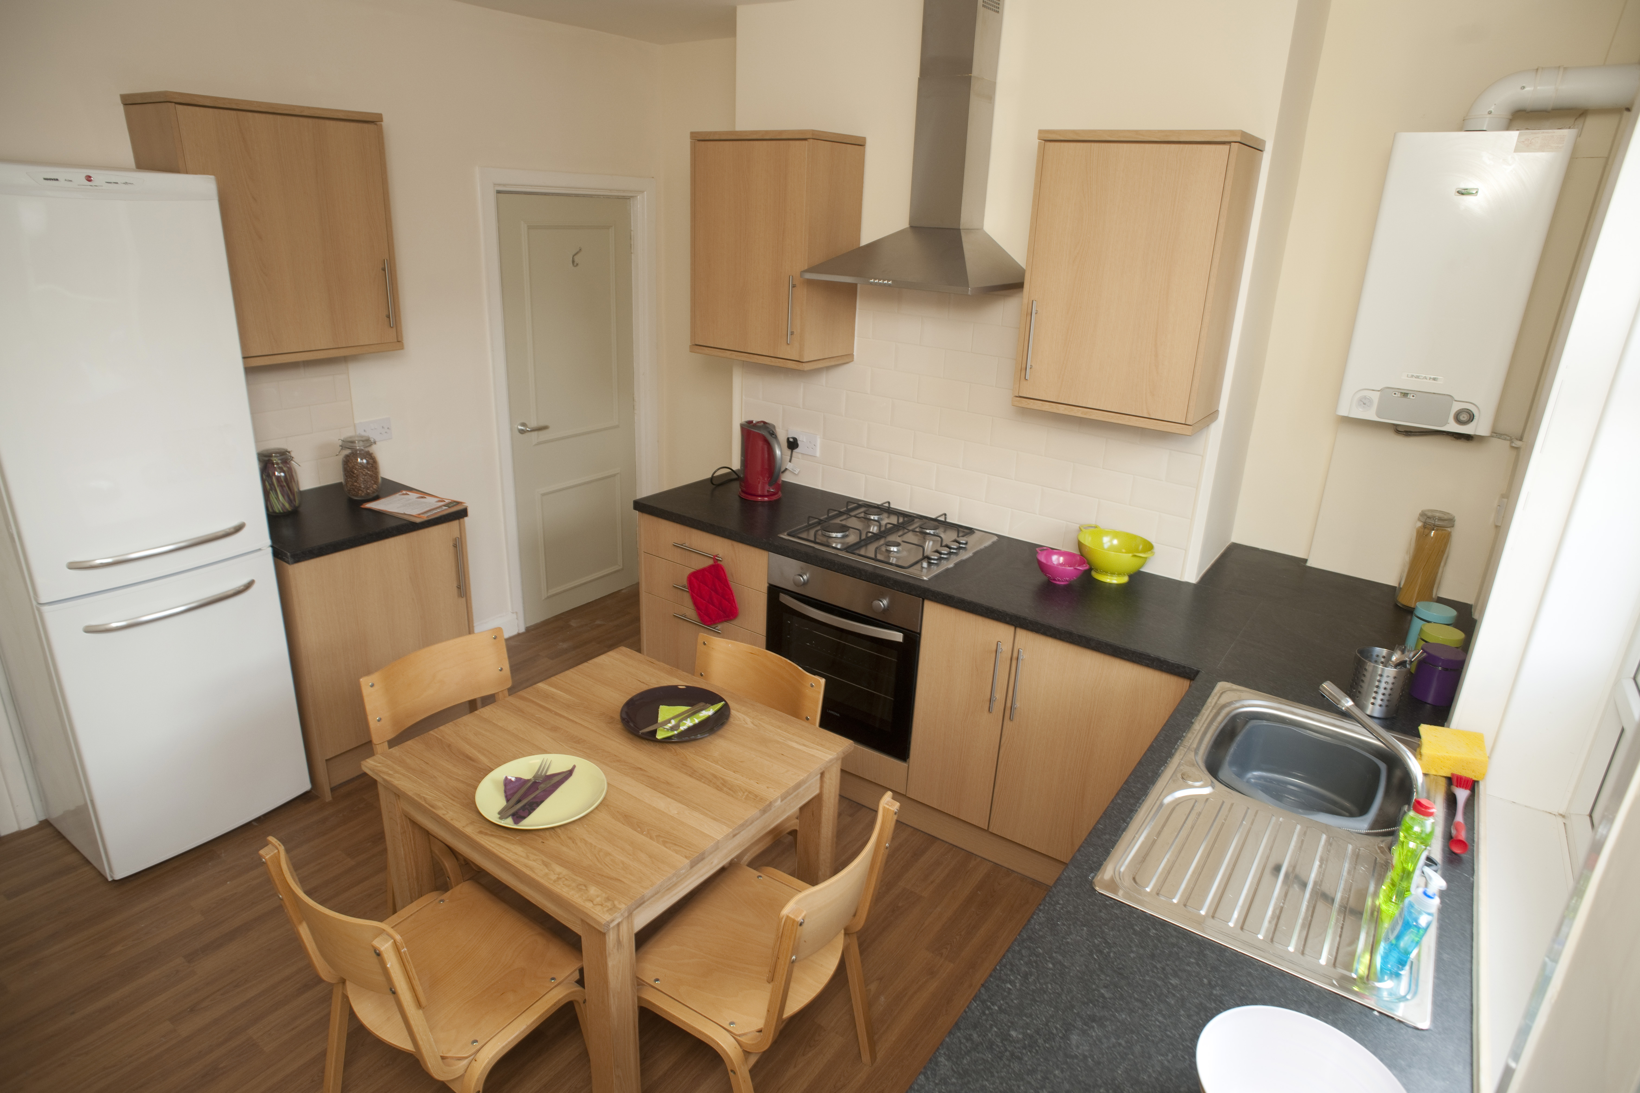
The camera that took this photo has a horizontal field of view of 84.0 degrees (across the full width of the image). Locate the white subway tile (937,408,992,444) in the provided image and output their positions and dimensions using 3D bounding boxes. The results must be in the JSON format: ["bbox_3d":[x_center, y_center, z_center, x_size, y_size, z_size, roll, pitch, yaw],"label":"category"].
[{"bbox_3d":[0.511,-0.420,3.206,0.200,0.100,0.010,16,24,32],"label":"white subway tile"}]

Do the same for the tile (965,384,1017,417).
[{"bbox_3d":[0.598,-0.493,3.117,0.200,0.100,0.010,16,24,32],"label":"tile"}]

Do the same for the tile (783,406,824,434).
[{"bbox_3d":[-0.067,-0.490,3.604,0.200,0.100,0.010,16,25,32],"label":"tile"}]

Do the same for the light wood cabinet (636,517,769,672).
[{"bbox_3d":[-0.275,0.259,3.626,0.622,0.830,0.595,16,24,32],"label":"light wood cabinet"}]

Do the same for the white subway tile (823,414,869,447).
[{"bbox_3d":[0.094,-0.448,3.523,0.200,0.100,0.008,16,25,32],"label":"white subway tile"}]

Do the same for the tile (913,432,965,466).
[{"bbox_3d":[0.424,-0.347,3.294,0.200,0.100,0.010,16,24,32],"label":"tile"}]

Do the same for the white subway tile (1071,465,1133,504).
[{"bbox_3d":[0.920,-0.208,2.973,0.200,0.100,0.010,16,24,32],"label":"white subway tile"}]

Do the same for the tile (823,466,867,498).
[{"bbox_3d":[0.088,-0.251,3.555,0.198,0.100,0.010,16,25,32],"label":"tile"}]

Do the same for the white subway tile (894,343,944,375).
[{"bbox_3d":[0.350,-0.656,3.207,0.198,0.099,0.009,16,25,32],"label":"white subway tile"}]

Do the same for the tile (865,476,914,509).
[{"bbox_3d":[0.254,-0.209,3.477,0.200,0.097,0.010,16,24,32],"label":"tile"}]

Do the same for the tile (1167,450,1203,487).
[{"bbox_3d":[1.111,-0.240,2.777,0.086,0.099,0.009,16,25,32],"label":"tile"}]

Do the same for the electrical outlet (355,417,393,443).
[{"bbox_3d":[-1.791,-0.462,3.669,0.012,0.086,0.146,16,24,32],"label":"electrical outlet"}]

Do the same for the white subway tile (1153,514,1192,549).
[{"bbox_3d":[1.120,-0.050,2.883,0.095,0.100,0.010,16,24,32],"label":"white subway tile"}]

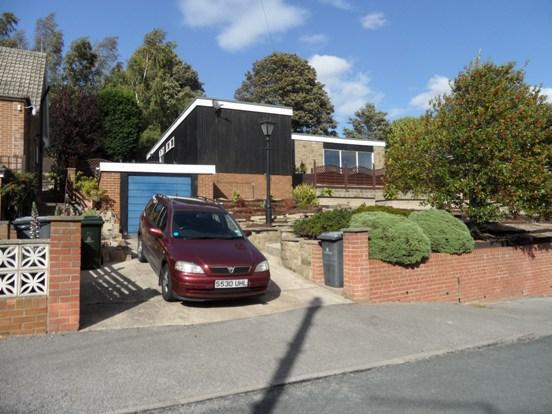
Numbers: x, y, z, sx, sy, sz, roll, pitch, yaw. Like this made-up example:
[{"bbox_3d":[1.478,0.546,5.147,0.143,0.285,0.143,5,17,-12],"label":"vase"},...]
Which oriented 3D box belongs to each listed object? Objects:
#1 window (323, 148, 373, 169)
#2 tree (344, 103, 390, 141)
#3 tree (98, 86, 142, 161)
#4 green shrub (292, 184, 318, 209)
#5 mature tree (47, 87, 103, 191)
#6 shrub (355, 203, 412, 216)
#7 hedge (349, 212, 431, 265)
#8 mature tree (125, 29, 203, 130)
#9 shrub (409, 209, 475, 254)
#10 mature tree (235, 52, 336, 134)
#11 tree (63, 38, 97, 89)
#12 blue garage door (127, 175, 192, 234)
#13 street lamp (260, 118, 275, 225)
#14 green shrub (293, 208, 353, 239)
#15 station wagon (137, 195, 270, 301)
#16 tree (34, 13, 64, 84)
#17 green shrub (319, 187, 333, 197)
[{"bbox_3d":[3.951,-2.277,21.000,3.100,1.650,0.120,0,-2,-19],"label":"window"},{"bbox_3d":[10.998,-7.919,46.000,5.800,9.000,5.500,0,-1,0],"label":"tree"},{"bbox_3d":[-9.142,-4.471,22.500,2.700,5.300,2.600,0,-1,0],"label":"tree"},{"bbox_3d":[1.218,-0.433,15.800,1.050,1.000,1.000,0,-2,0],"label":"green shrub"},{"bbox_3d":[-9.524,-3.222,18.000,2.700,4.800,2.600,0,-2,0],"label":"mature tree"},{"bbox_3d":[2.866,0.175,10.300,1.700,0.600,1.200,1,-2,-30],"label":"shrub"},{"bbox_3d":[2.220,0.580,7.500,1.550,1.020,1.350,1,-2,-27],"label":"hedge"},{"bbox_3d":[-8.231,-7.426,28.000,5.600,10.600,5.400,0,-2,0],"label":"mature tree"},{"bbox_3d":[3.740,0.557,8.700,1.500,1.000,1.350,1,-2,-30],"label":"shrub"},{"bbox_3d":[0.894,-8.607,36.000,9.400,11.800,9.000,0,-2,0],"label":"mature tree"},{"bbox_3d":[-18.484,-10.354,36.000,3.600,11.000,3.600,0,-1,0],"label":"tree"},{"bbox_3d":[-3.805,-0.049,12.500,2.020,1.950,0.100,1,-1,-15],"label":"blue garage door"},{"bbox_3d":[-0.229,-0.956,10.300,0.400,2.860,0.400,1,-1,-25],"label":"street lamp"},{"bbox_3d":[1.128,0.384,8.900,1.500,0.700,1.300,1,-2,-30],"label":"green shrub"},{"bbox_3d":[-1.590,0.650,7.620,1.730,1.490,4.270,2,5,-27],"label":"station wagon"},{"bbox_3d":[-19.617,-9.528,33.000,3.200,14.200,3.200,0,-2,0],"label":"tree"},{"bbox_3d":[2.561,-0.794,19.600,0.700,0.520,0.600,0,-1,0],"label":"green shrub"}]

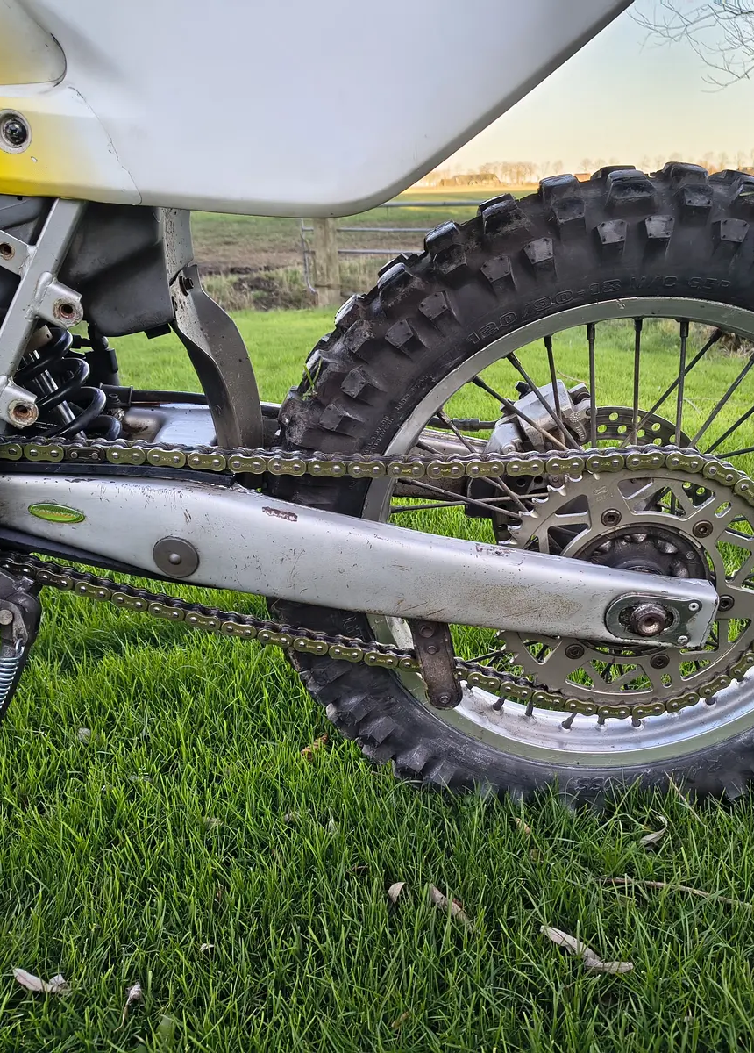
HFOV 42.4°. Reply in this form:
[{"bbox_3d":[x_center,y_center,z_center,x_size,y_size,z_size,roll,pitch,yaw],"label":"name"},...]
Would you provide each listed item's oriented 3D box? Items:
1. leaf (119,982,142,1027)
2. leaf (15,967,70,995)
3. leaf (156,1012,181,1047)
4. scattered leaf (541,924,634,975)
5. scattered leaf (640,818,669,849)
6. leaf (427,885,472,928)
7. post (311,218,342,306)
[{"bbox_3d":[-0.204,0.396,0.805,0.015,0.012,0.040,-1,19,3],"label":"leaf"},{"bbox_3d":[-0.286,0.388,0.831,0.056,0.012,0.017,6,21,20],"label":"leaf"},{"bbox_3d":[-0.168,0.403,0.780,0.016,0.010,0.024,5,20,17],"label":"leaf"},{"bbox_3d":[0.184,0.369,0.851,0.083,0.012,0.024,11,23,32],"label":"scattered leaf"},{"bbox_3d":[0.285,0.315,0.999,0.016,0.012,0.043,16,26,41],"label":"scattered leaf"},{"bbox_3d":[0.067,0.353,0.905,0.016,0.011,0.062,-12,22,-27],"label":"leaf"},{"bbox_3d":[-0.316,-1.883,5.918,0.145,1.100,0.145,-1,19,0],"label":"post"}]

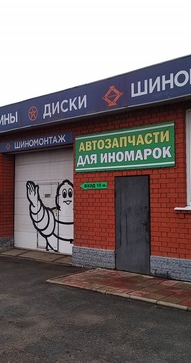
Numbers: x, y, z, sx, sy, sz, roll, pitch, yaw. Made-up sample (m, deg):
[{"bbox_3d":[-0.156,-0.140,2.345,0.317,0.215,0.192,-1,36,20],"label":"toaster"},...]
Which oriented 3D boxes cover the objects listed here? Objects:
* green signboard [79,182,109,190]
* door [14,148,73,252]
[{"bbox_3d":[-0.058,0.119,8.607,0.845,0.179,0.025,-2,-3,40],"label":"green signboard"},{"bbox_3d":[-1.334,0.565,10.437,3.040,2.900,0.070,-2,-3,40],"label":"door"}]

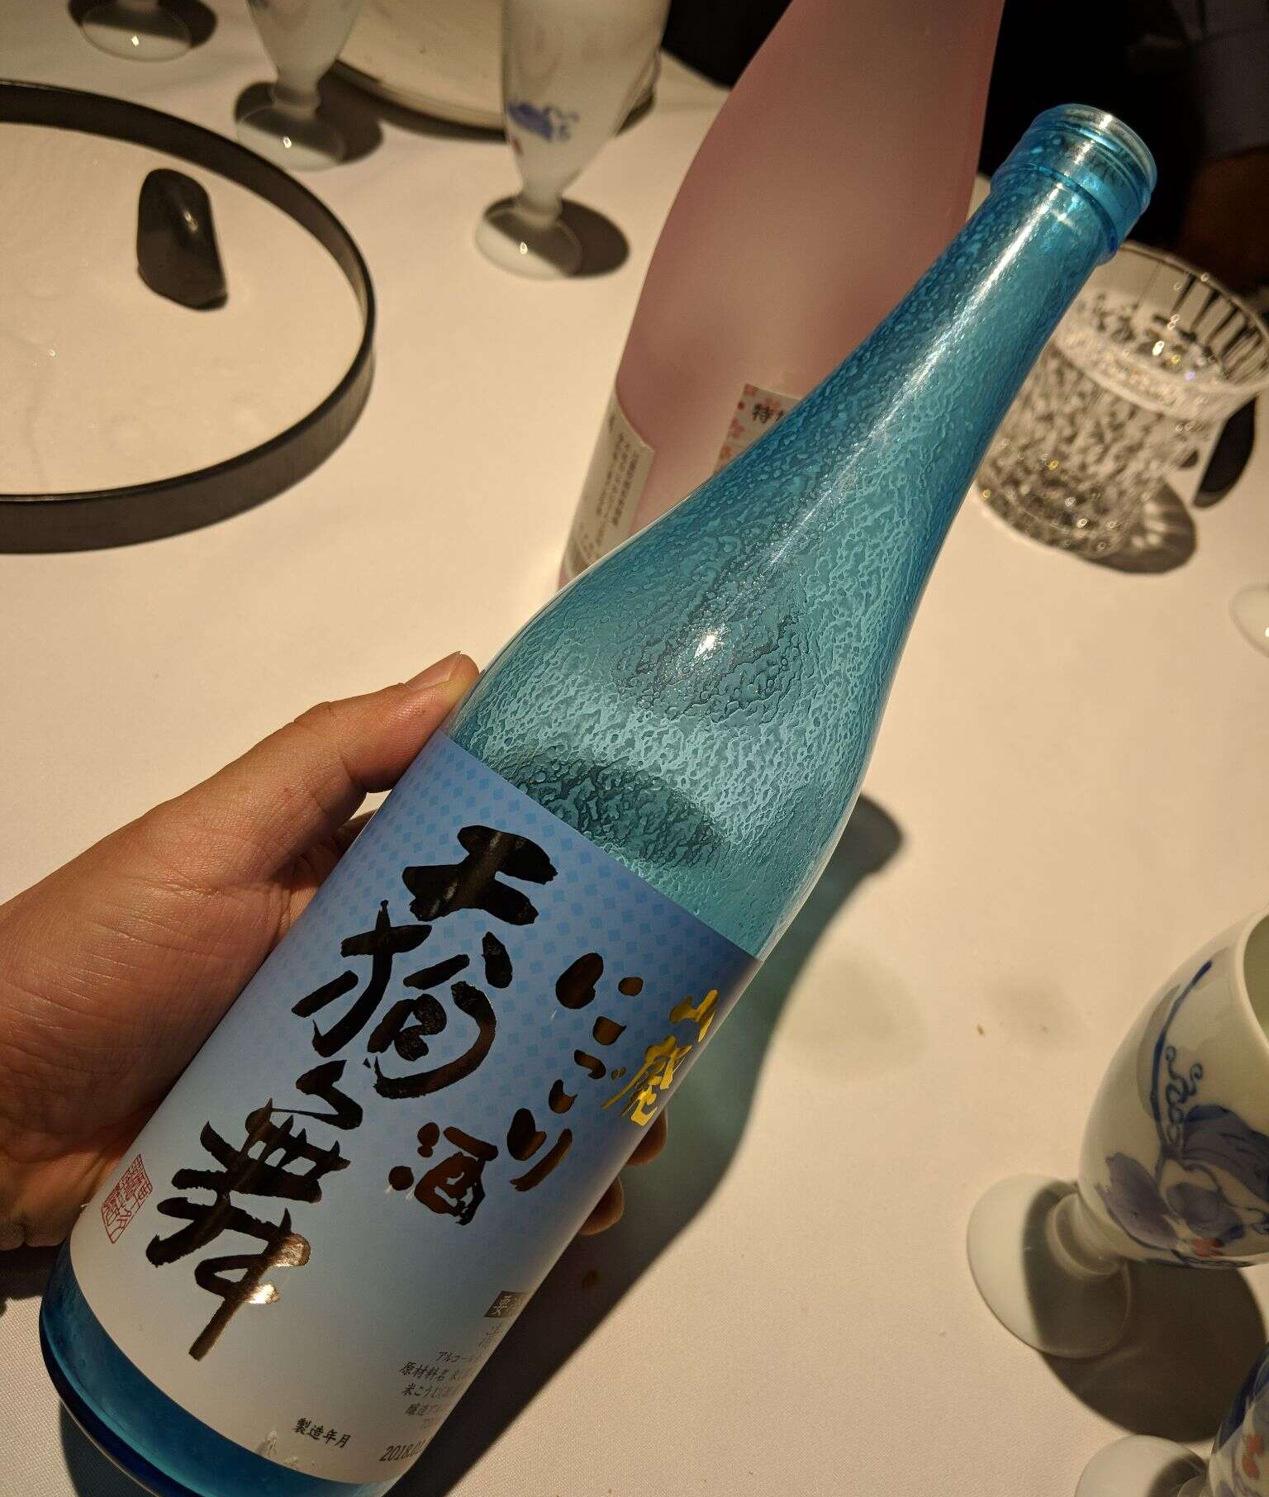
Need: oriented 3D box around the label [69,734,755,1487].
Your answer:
[{"bbox_3d":[-0.037,0.063,0.240,0.077,0.053,0.110,36,84,-5],"label":"label"}]

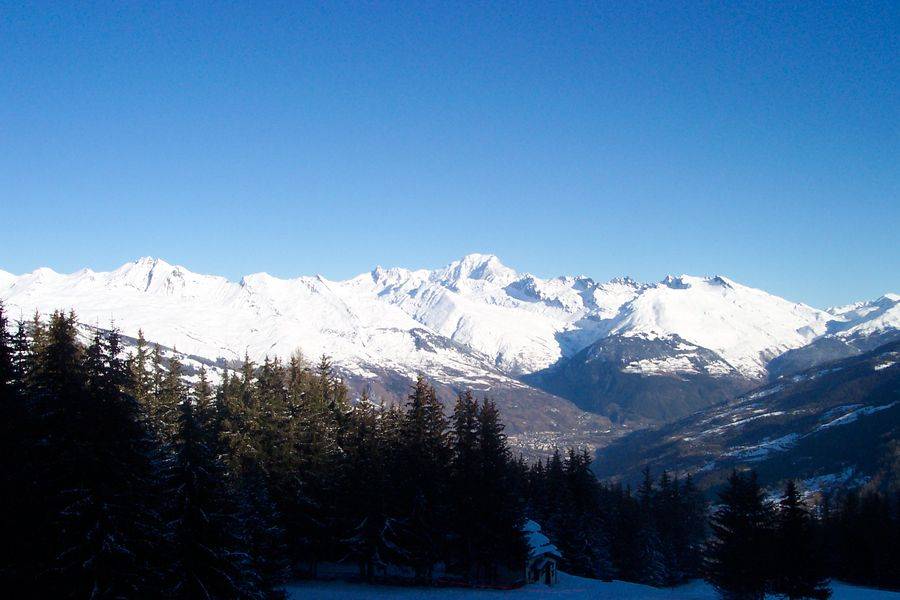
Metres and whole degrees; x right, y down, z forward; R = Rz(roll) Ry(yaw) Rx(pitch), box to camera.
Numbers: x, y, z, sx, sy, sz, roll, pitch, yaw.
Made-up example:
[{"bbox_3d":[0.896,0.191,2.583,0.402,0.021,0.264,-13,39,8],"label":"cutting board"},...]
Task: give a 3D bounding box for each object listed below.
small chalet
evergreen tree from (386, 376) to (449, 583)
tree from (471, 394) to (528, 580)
[{"bbox_3d":[7.811,21.164,80.000,2.309,4.899,2.655,1,-3,-14],"label":"small chalet"},{"bbox_3d":[-2.806,15.441,82.404,5.378,17.564,5.378,0,-3,0],"label":"evergreen tree"},{"bbox_3d":[4.187,16.396,82.360,4.855,15.653,4.855,0,-3,0],"label":"tree"}]

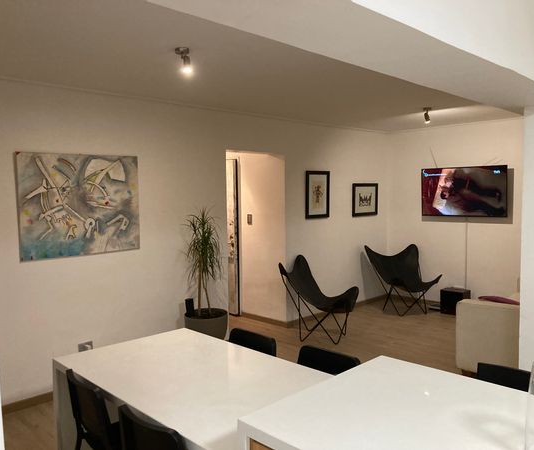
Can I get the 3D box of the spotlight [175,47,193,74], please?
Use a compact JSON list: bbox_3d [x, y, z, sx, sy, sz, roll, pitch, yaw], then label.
[{"bbox_3d":[-0.495,-0.969,2.877,0.100,0.139,0.100,-5,6,-44],"label":"spotlight"}]

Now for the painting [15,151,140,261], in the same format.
[{"bbox_3d":[-1.481,-0.159,3.918,1.000,0.817,0.030,-5,6,-44],"label":"painting"}]

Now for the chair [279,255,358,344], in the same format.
[{"bbox_3d":[0.588,0.819,5.336,0.698,0.853,0.766,1,4,20],"label":"chair"}]

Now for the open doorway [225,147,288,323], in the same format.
[{"bbox_3d":[-0.133,0.239,5.391,0.885,2.025,0.150,-5,6,-44],"label":"open doorway"}]

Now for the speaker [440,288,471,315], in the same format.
[{"bbox_3d":[2.467,0.999,6.319,0.267,0.301,0.288,-5,6,-44],"label":"speaker"}]

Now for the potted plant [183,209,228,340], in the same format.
[{"bbox_3d":[-0.570,0.572,4.544,0.430,1.490,0.430,-1,4,0],"label":"potted plant"}]

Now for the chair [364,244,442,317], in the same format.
[{"bbox_3d":[1.812,0.725,6.422,0.766,0.853,0.698,-2,4,-18],"label":"chair"}]

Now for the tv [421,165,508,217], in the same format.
[{"bbox_3d":[2.547,-0.426,6.303,0.060,0.633,1.120,-5,6,-44],"label":"tv"}]

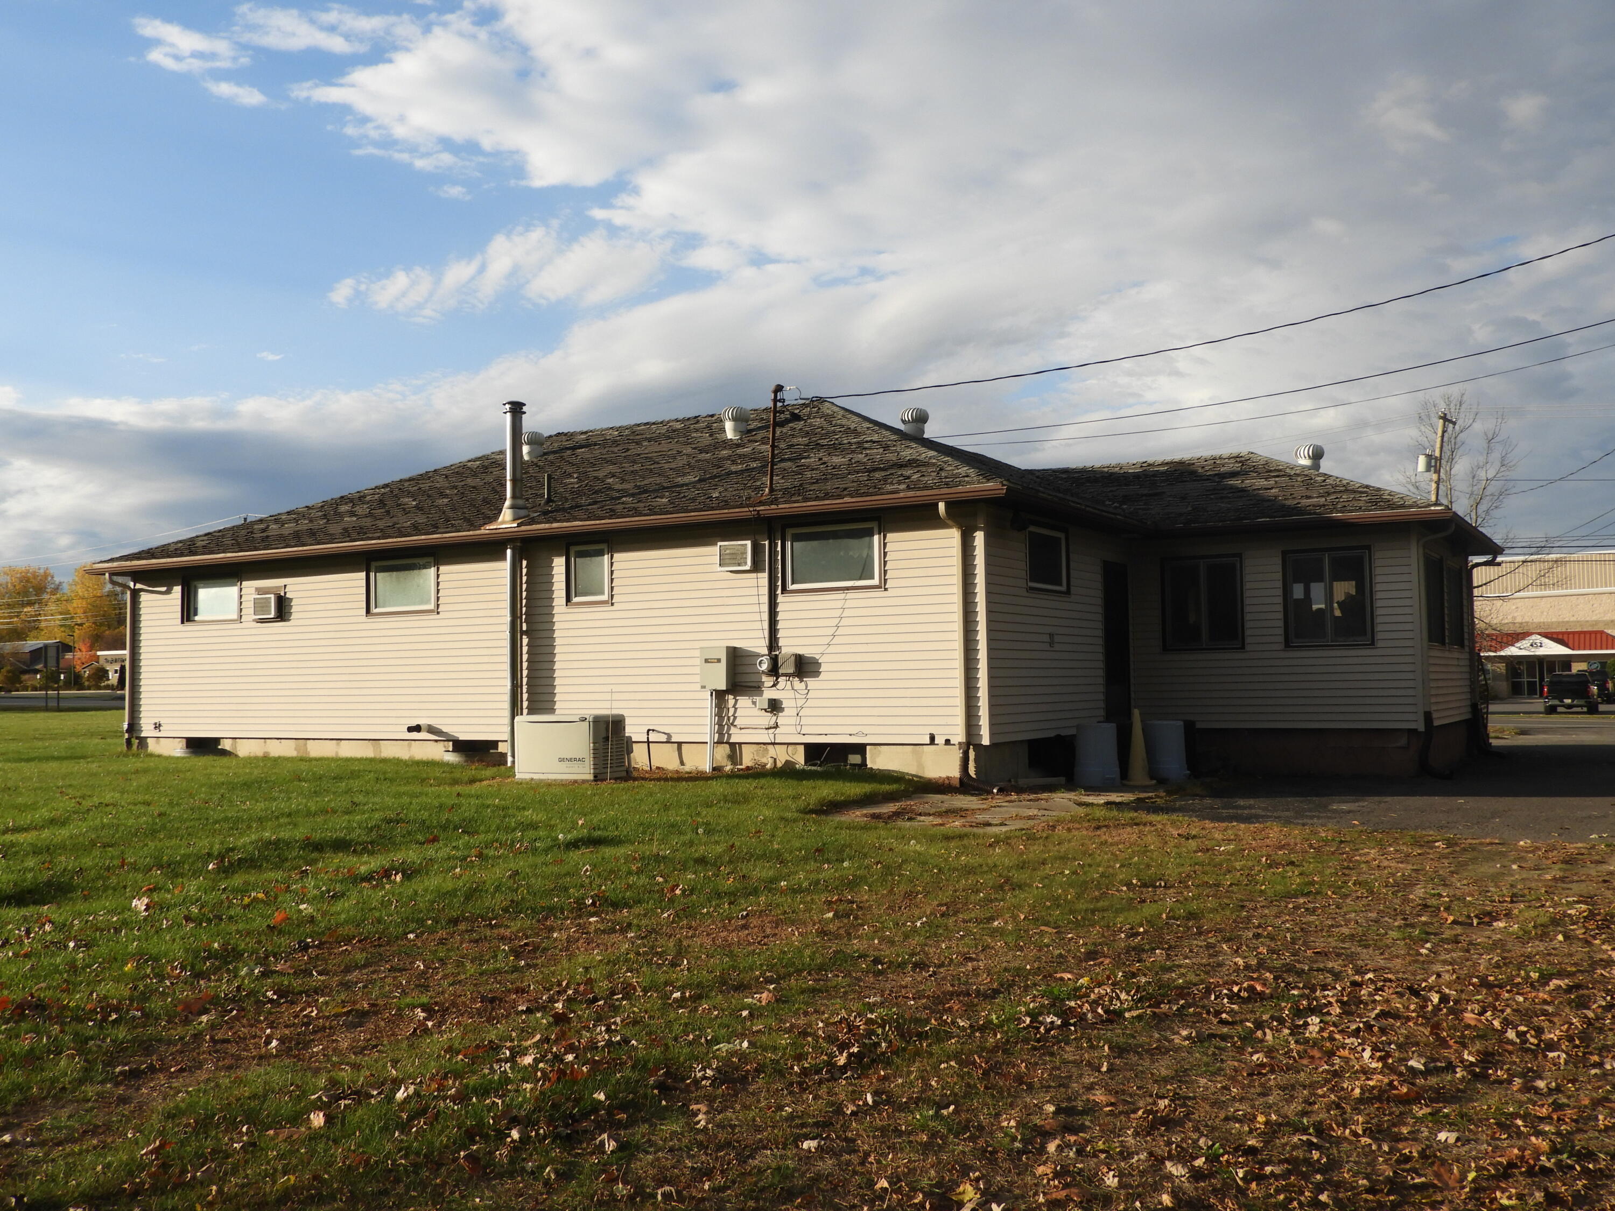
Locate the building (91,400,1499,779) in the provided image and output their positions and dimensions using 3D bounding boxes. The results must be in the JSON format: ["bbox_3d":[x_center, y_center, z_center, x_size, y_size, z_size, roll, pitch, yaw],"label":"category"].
[{"bbox_3d":[-0.280,-0.371,22.224,19.400,5.550,10.700,-3,-4,30],"label":"building"}]

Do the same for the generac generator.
[{"bbox_3d":[-2.894,1.742,17.137,1.220,0.760,0.640,-3,-4,30],"label":"generac generator"}]

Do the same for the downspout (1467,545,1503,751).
[{"bbox_3d":[10.562,0.721,21.812,0.450,3.200,0.400,-3,-4,30],"label":"downspout"}]

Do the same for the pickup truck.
[{"bbox_3d":[36.643,4.194,67.154,2.030,1.920,5.800,-3,-4,32],"label":"pickup truck"}]

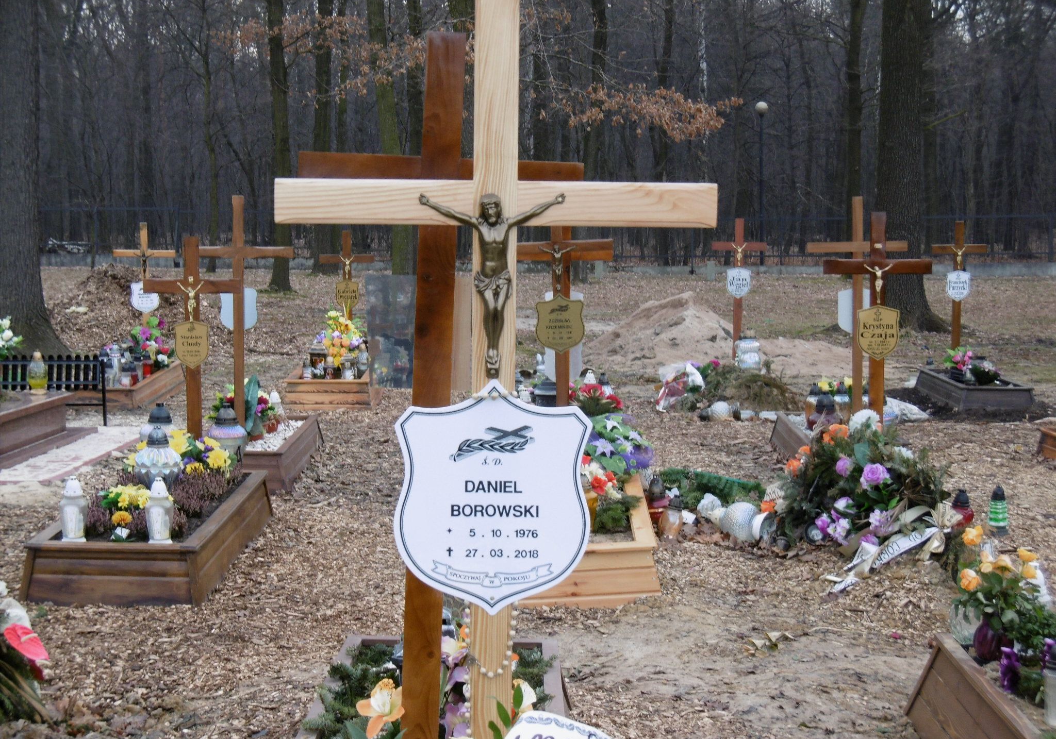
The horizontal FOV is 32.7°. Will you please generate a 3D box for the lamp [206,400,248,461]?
[{"bbox_3d":[-1.564,0.349,9.365,0.214,0.360,0.214,0,5,0],"label":"lamp"}]

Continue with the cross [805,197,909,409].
[{"bbox_3d":[1.937,-0.181,10.671,0.600,1.680,0.070,0,5,0],"label":"cross"}]

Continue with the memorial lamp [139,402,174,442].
[{"bbox_3d":[-1.915,0.353,9.365,0.212,0.360,0.212,0,5,0],"label":"memorial lamp"}]

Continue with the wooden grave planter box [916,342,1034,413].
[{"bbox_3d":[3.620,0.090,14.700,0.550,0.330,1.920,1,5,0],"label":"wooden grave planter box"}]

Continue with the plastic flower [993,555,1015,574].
[{"bbox_3d":[1.455,0.596,5.500,0.067,0.060,0.065,0,5,0],"label":"plastic flower"}]

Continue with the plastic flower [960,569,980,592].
[{"bbox_3d":[1.339,0.637,5.450,0.063,0.067,0.063,0,5,0],"label":"plastic flower"}]

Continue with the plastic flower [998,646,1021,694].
[{"bbox_3d":[1.396,0.873,5.220,0.063,0.137,0.062,0,5,0],"label":"plastic flower"}]

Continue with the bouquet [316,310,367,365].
[{"bbox_3d":[-1.653,-0.269,15.922,0.430,0.520,0.360,0,5,0],"label":"bouquet"}]

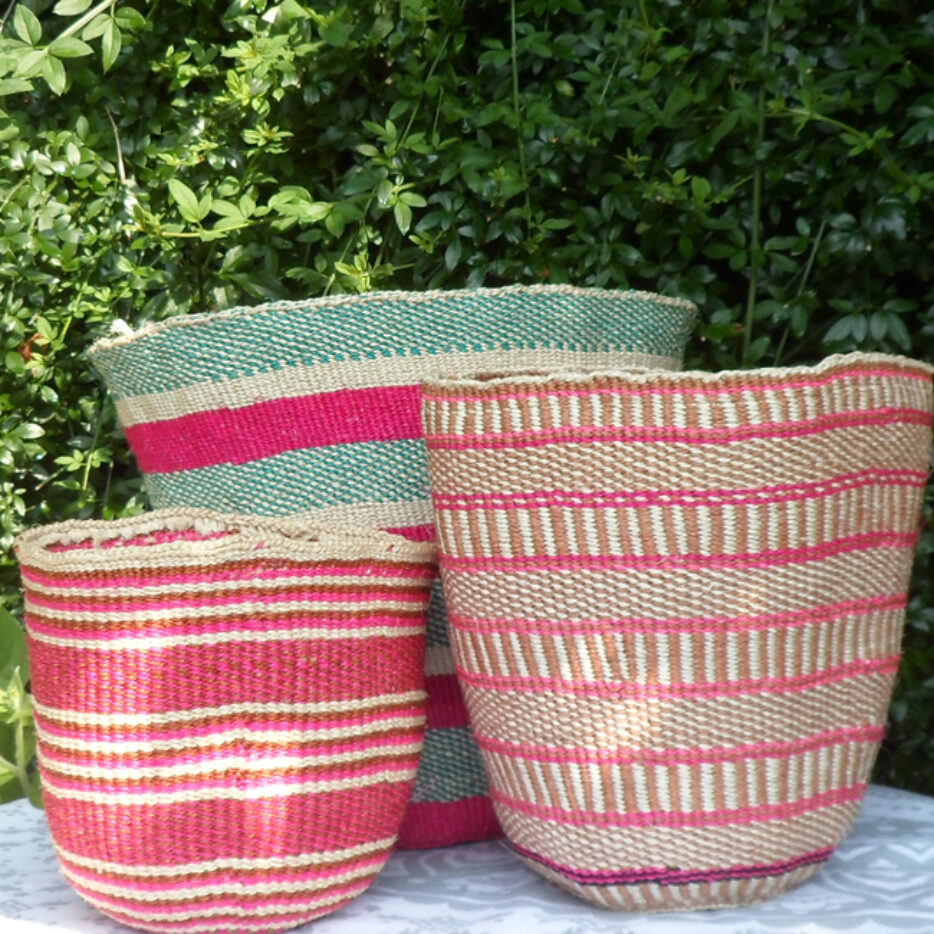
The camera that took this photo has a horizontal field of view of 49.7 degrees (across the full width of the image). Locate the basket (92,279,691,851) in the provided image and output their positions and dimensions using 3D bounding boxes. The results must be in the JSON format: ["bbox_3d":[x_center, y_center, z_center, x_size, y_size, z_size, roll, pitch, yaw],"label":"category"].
[{"bbox_3d":[-0.041,0.056,0.568,0.330,0.280,0.255,-1,4,-2],"label":"basket"}]

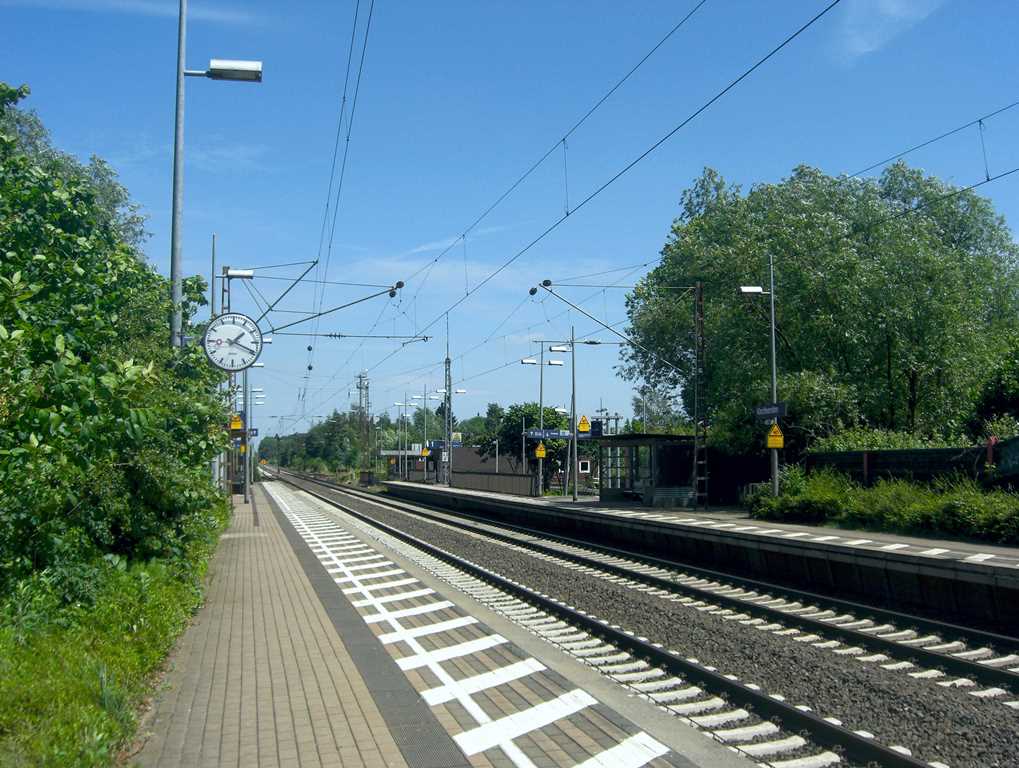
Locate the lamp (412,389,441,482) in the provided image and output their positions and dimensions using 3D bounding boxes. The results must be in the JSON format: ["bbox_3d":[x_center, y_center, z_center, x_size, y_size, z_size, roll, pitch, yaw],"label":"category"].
[{"bbox_3d":[-6.371,3.876,85.500,2.100,7.200,0.350,1,-4,-13],"label":"lamp"}]

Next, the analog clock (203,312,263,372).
[{"bbox_3d":[-3.411,-0.511,13.800,0.735,0.735,0.180,1,-4,-13],"label":"analog clock"}]

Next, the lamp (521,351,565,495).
[{"bbox_3d":[1.595,1.790,54.500,2.050,7.100,0.350,1,-4,-13],"label":"lamp"}]

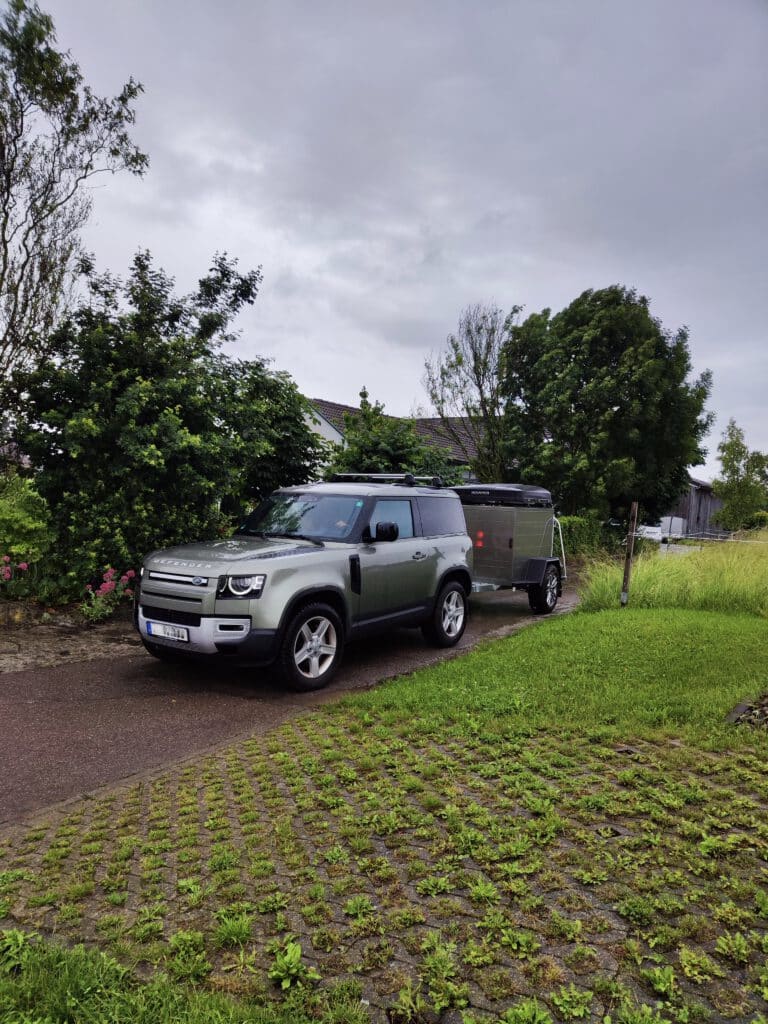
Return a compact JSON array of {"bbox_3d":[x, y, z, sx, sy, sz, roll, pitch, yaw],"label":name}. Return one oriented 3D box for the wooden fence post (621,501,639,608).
[{"bbox_3d":[4.237,0.732,12.229,0.110,1.830,0.110,5,0,19],"label":"wooden fence post"}]

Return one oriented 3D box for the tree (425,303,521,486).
[{"bbox_3d":[2.750,-2.490,22.066,3.100,7.890,2.940,3,1,7],"label":"tree"}]

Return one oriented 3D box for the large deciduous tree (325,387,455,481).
[{"bbox_3d":[0.136,-0.814,17.537,3.200,4.470,3.040,3,1,0],"label":"large deciduous tree"}]

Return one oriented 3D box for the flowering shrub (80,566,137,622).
[{"bbox_3d":[-3.415,1.023,8.800,0.700,0.720,0.650,2,1,-21],"label":"flowering shrub"}]

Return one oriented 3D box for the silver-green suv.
[{"bbox_3d":[-0.605,0.582,7.868,2.030,1.950,4.450,3,1,33],"label":"silver-green suv"}]

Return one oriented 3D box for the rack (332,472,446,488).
[{"bbox_3d":[0.013,-0.386,8.731,1.240,0.150,0.800,3,1,33],"label":"rack"}]

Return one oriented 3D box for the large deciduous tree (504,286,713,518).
[{"bbox_3d":[8.247,-3.297,26.082,7.620,9.860,7.240,3,1,17],"label":"large deciduous tree"}]

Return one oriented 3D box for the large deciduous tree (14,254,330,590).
[{"bbox_3d":[-3.596,-1.453,11.847,5.190,5.590,4.670,2,1,-17],"label":"large deciduous tree"}]

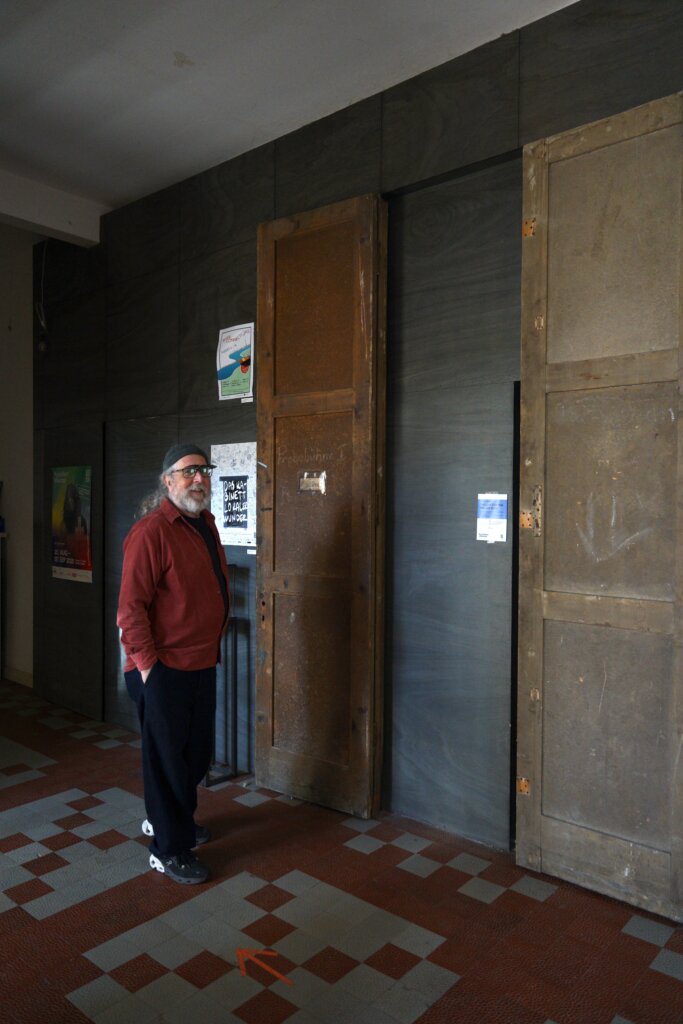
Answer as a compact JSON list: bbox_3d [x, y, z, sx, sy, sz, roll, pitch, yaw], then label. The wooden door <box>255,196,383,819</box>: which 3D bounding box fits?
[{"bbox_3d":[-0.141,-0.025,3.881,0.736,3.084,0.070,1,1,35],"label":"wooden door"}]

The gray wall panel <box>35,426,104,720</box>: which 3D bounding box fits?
[{"bbox_3d":[-2.058,0.420,5.583,1.038,2.116,0.030,1,1,40],"label":"gray wall panel"}]

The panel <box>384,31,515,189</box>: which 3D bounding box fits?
[{"bbox_3d":[0.484,-1.800,3.385,0.730,0.489,0.030,1,1,40],"label":"panel"}]

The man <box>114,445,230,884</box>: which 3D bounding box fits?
[{"bbox_3d":[-0.719,0.616,3.296,0.500,1.815,0.540,1,1,19],"label":"man"}]

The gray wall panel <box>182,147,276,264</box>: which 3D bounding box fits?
[{"bbox_3d":[-0.680,-1.811,4.378,0.861,0.482,0.030,1,1,40],"label":"gray wall panel"}]

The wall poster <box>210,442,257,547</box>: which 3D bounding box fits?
[{"bbox_3d":[-0.631,-0.102,4.332,0.418,0.591,0.010,1,1,40],"label":"wall poster"}]

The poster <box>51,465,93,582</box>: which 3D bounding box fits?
[{"bbox_3d":[-2.019,0.087,5.519,0.573,0.848,0.010,1,1,40],"label":"poster"}]

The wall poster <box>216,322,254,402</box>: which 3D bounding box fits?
[{"bbox_3d":[-0.615,-0.869,4.308,0.297,0.420,0.010,1,1,40],"label":"wall poster"}]

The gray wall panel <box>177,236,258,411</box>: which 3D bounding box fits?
[{"bbox_3d":[-0.683,-1.089,4.390,0.861,0.962,0.030,1,1,40],"label":"gray wall panel"}]

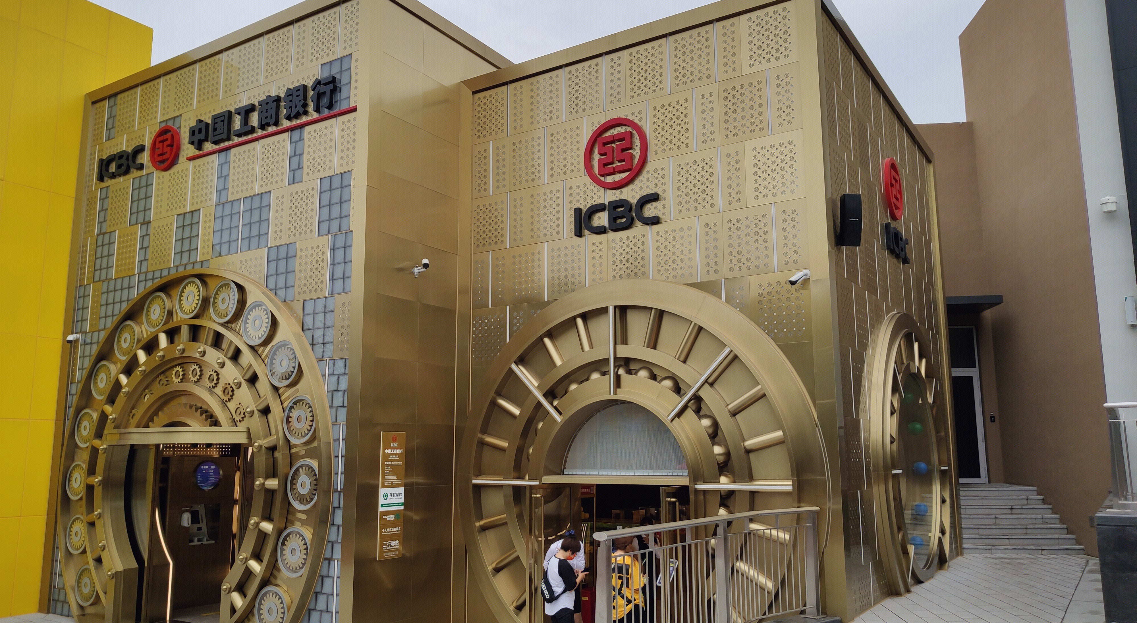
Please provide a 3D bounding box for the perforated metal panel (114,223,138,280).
[{"bbox_3d":[-7.026,-0.956,13.614,0.611,0.794,0.050,-6,-11,32],"label":"perforated metal panel"}]

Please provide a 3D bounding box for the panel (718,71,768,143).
[{"bbox_3d":[2.032,-2.361,9.946,0.593,0.784,0.060,-6,-11,32],"label":"panel"}]

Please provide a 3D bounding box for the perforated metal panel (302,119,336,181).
[{"bbox_3d":[-3.431,-2.240,11.769,0.640,0.808,0.040,-6,-11,33],"label":"perforated metal panel"}]

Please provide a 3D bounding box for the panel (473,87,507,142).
[{"bbox_3d":[-1.103,-2.816,12.237,0.629,0.784,0.050,-6,-10,33],"label":"panel"}]

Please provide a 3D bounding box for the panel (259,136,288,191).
[{"bbox_3d":[-4.171,-2.099,12.138,0.632,0.788,0.052,-6,-10,33],"label":"panel"}]

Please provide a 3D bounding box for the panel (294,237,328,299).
[{"bbox_3d":[-3.472,-0.577,11.530,0.650,0.818,0.040,-6,-11,33],"label":"panel"}]

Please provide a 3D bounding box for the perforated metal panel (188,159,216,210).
[{"bbox_3d":[-5.553,-1.952,13.025,0.629,0.788,0.052,-6,-10,33],"label":"perforated metal panel"}]

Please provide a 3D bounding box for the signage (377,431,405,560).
[{"bbox_3d":[-2.250,2.321,10.827,0.041,1.575,0.442,-6,-10,30],"label":"signage"}]

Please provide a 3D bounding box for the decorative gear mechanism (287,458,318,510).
[{"bbox_3d":[-3.294,2.191,10.762,0.623,0.623,0.103,-6,-10,33],"label":"decorative gear mechanism"}]

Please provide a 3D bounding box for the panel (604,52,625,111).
[{"bbox_3d":[0.620,-3.002,11.099,0.298,0.767,0.040,-6,-11,33],"label":"panel"}]

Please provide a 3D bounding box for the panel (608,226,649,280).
[{"bbox_3d":[0.757,-0.653,10.637,0.619,0.784,0.040,-6,-11,33],"label":"panel"}]

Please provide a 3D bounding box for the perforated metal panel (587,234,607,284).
[{"bbox_3d":[0.384,-0.612,10.879,0.274,0.784,0.040,-6,-11,33],"label":"perforated metal panel"}]

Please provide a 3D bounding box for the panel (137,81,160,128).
[{"bbox_3d":[-6.788,-3.369,13.849,0.602,0.794,0.050,-6,-11,32],"label":"panel"}]

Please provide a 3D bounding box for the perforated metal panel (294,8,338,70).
[{"bbox_3d":[-3.412,-3.667,11.534,0.891,0.727,0.060,-6,-11,32],"label":"perforated metal panel"}]

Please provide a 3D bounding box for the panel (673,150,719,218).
[{"bbox_3d":[1.592,-1.607,10.717,0.618,0.823,0.040,-6,-11,33],"label":"panel"}]

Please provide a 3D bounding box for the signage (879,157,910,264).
[{"bbox_3d":[4.626,-1.443,12.130,0.090,1.458,1.234,-6,-10,33],"label":"signage"}]

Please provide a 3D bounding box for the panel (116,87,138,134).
[{"bbox_3d":[-7.360,-3.327,14.277,0.640,0.764,0.050,-6,-10,33],"label":"panel"}]

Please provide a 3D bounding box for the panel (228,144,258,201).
[{"bbox_3d":[-4.733,-2.039,12.498,0.639,0.788,0.052,-6,-10,33],"label":"panel"}]

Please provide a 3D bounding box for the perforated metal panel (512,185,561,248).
[{"bbox_3d":[-0.424,-1.298,11.524,0.902,0.799,0.040,-6,-11,33],"label":"perforated metal panel"}]

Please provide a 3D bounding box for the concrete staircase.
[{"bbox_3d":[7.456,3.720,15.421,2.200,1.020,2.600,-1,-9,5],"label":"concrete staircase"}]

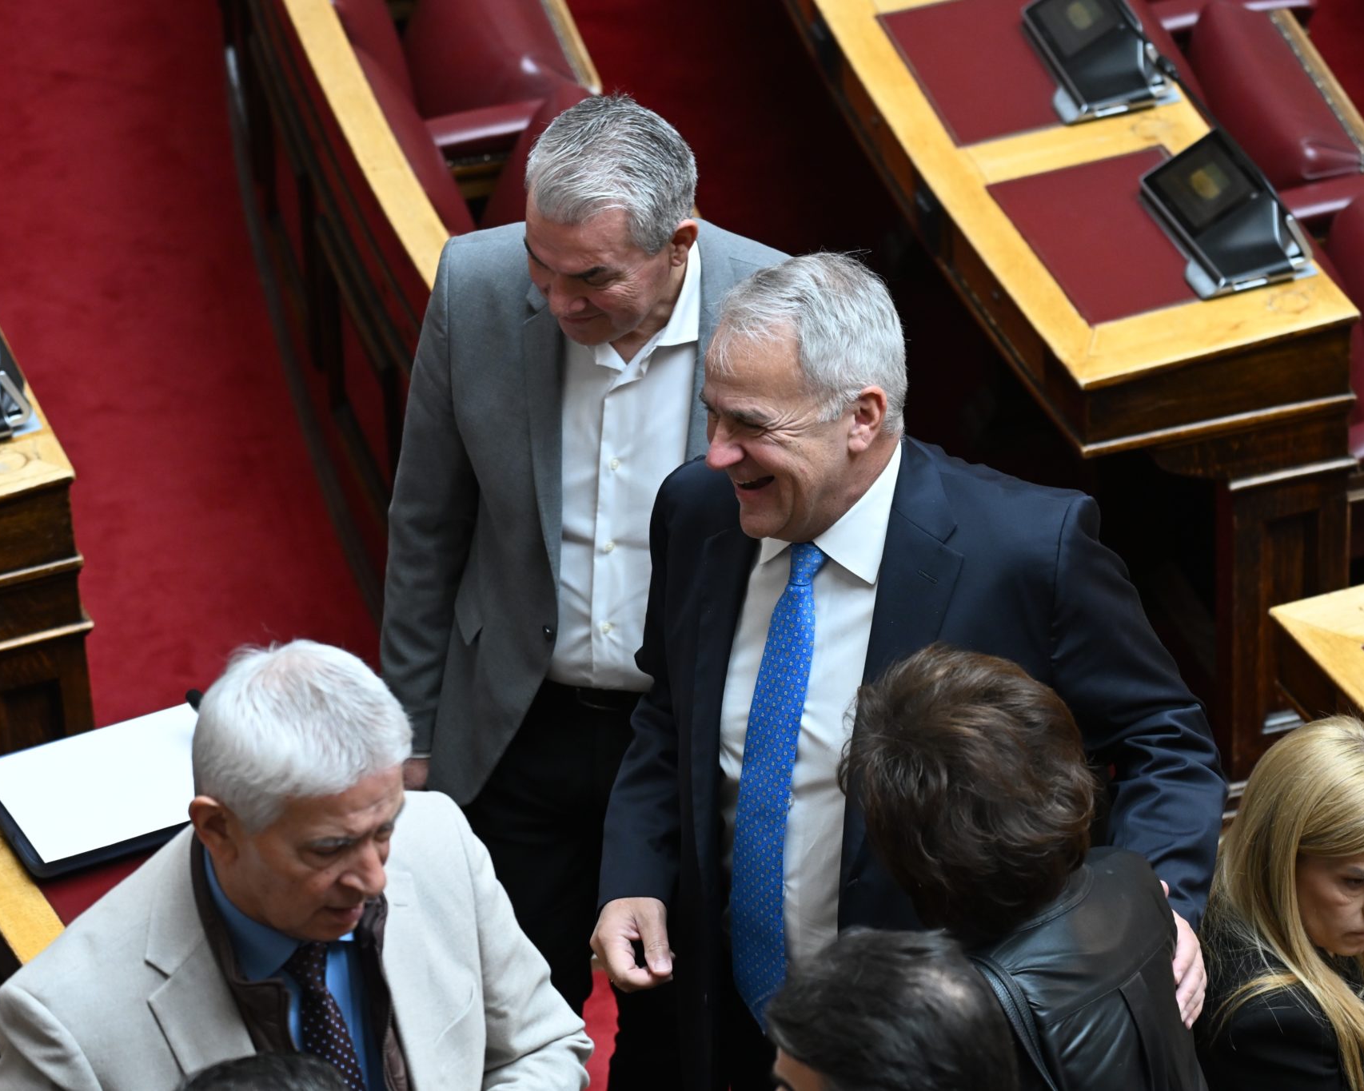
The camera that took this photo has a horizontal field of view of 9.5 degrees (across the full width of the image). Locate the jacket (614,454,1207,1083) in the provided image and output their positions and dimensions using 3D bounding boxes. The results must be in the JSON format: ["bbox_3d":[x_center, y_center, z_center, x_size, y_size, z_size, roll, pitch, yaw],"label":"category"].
[{"bbox_3d":[0.261,0.212,8.663,0.680,0.780,0.460,13,38,21],"label":"jacket"}]

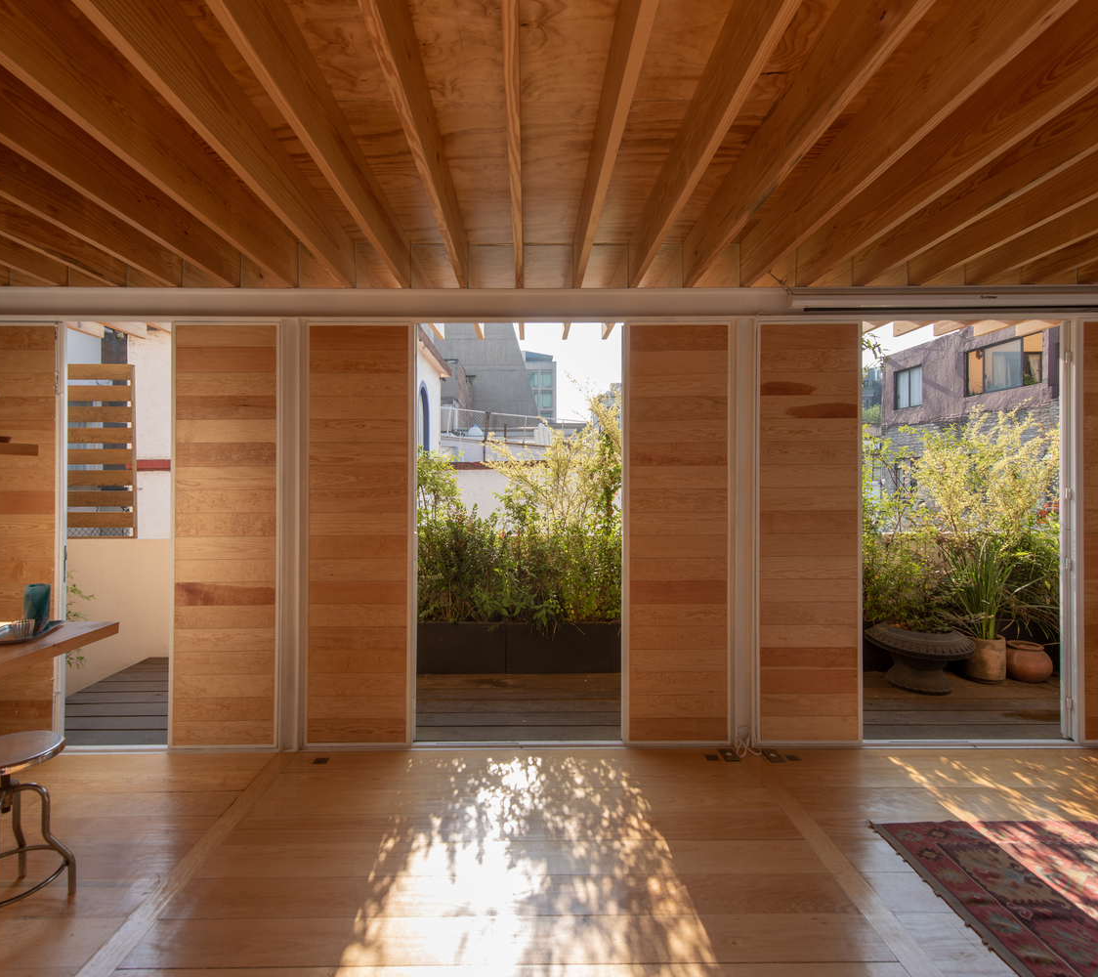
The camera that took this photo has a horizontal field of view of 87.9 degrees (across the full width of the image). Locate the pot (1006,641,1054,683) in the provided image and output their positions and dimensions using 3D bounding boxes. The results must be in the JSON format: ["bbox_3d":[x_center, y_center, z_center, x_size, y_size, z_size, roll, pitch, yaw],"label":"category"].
[{"bbox_3d":[3.337,1.208,3.960,0.265,0.225,0.265,0,0,0],"label":"pot"}]

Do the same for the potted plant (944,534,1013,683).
[{"bbox_3d":[2.994,0.822,3.970,0.410,1.000,0.400,0,0,-1],"label":"potted plant"}]

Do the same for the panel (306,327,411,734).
[{"bbox_3d":[-0.995,0.237,2.985,0.545,2.185,0.055,0,0,-1],"label":"panel"}]

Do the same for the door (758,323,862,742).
[{"bbox_3d":[1.376,0.233,3.005,0.545,2.185,0.055,0,0,-1],"label":"door"}]

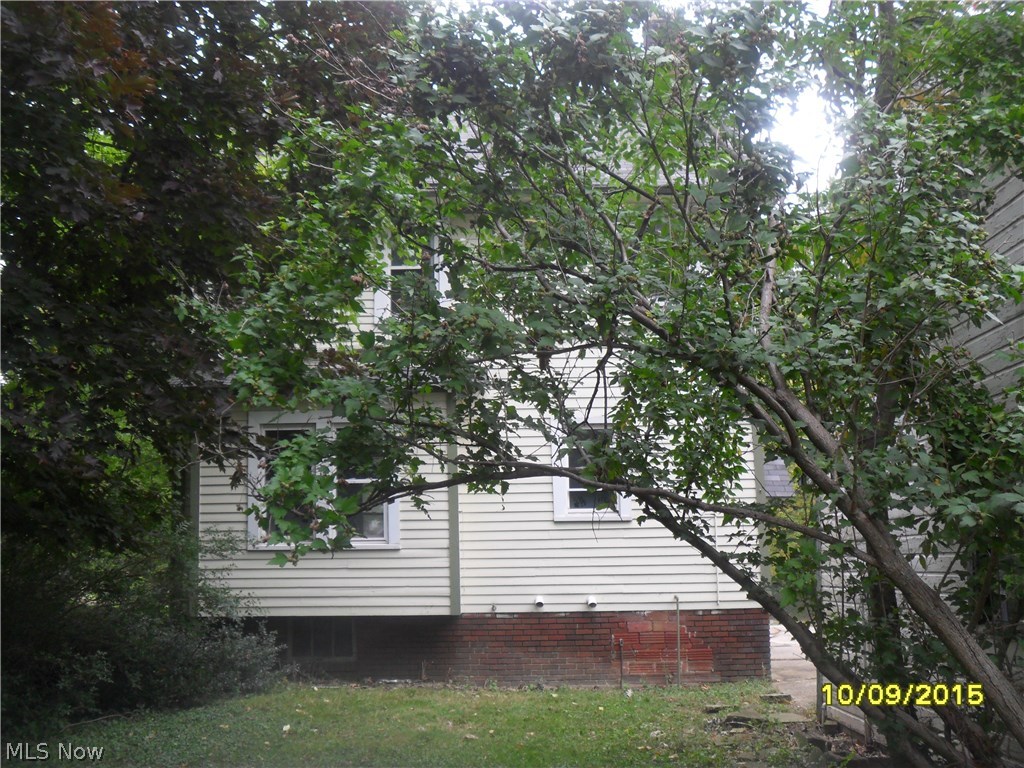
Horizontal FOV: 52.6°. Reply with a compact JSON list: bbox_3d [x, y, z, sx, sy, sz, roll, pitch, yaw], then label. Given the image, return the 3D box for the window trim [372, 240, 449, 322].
[{"bbox_3d":[-1.281,-1.394,13.300,0.990,1.270,0.140,-1,-7,1],"label":"window trim"}]

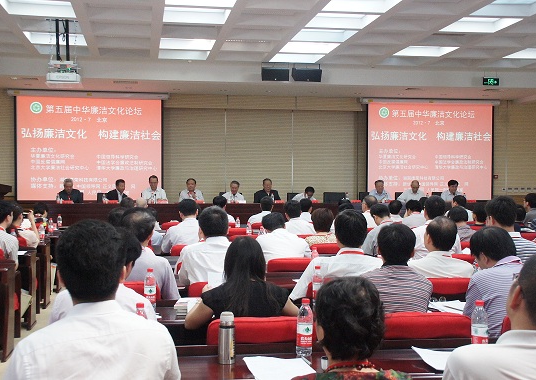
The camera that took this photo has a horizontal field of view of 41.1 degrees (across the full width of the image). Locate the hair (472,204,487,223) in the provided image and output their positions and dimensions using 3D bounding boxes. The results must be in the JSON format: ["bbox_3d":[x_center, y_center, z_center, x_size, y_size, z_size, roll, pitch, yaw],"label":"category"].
[{"bbox_3d":[2.820,0.317,9.500,0.190,0.220,0.220,0,1,-12],"label":"hair"}]

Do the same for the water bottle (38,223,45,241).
[{"bbox_3d":[-2.645,0.514,8.350,0.065,0.233,0.065,0,1,-10],"label":"water bottle"}]

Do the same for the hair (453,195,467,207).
[{"bbox_3d":[2.821,0.166,10.500,0.180,0.180,0.205,0,0,-27],"label":"hair"}]

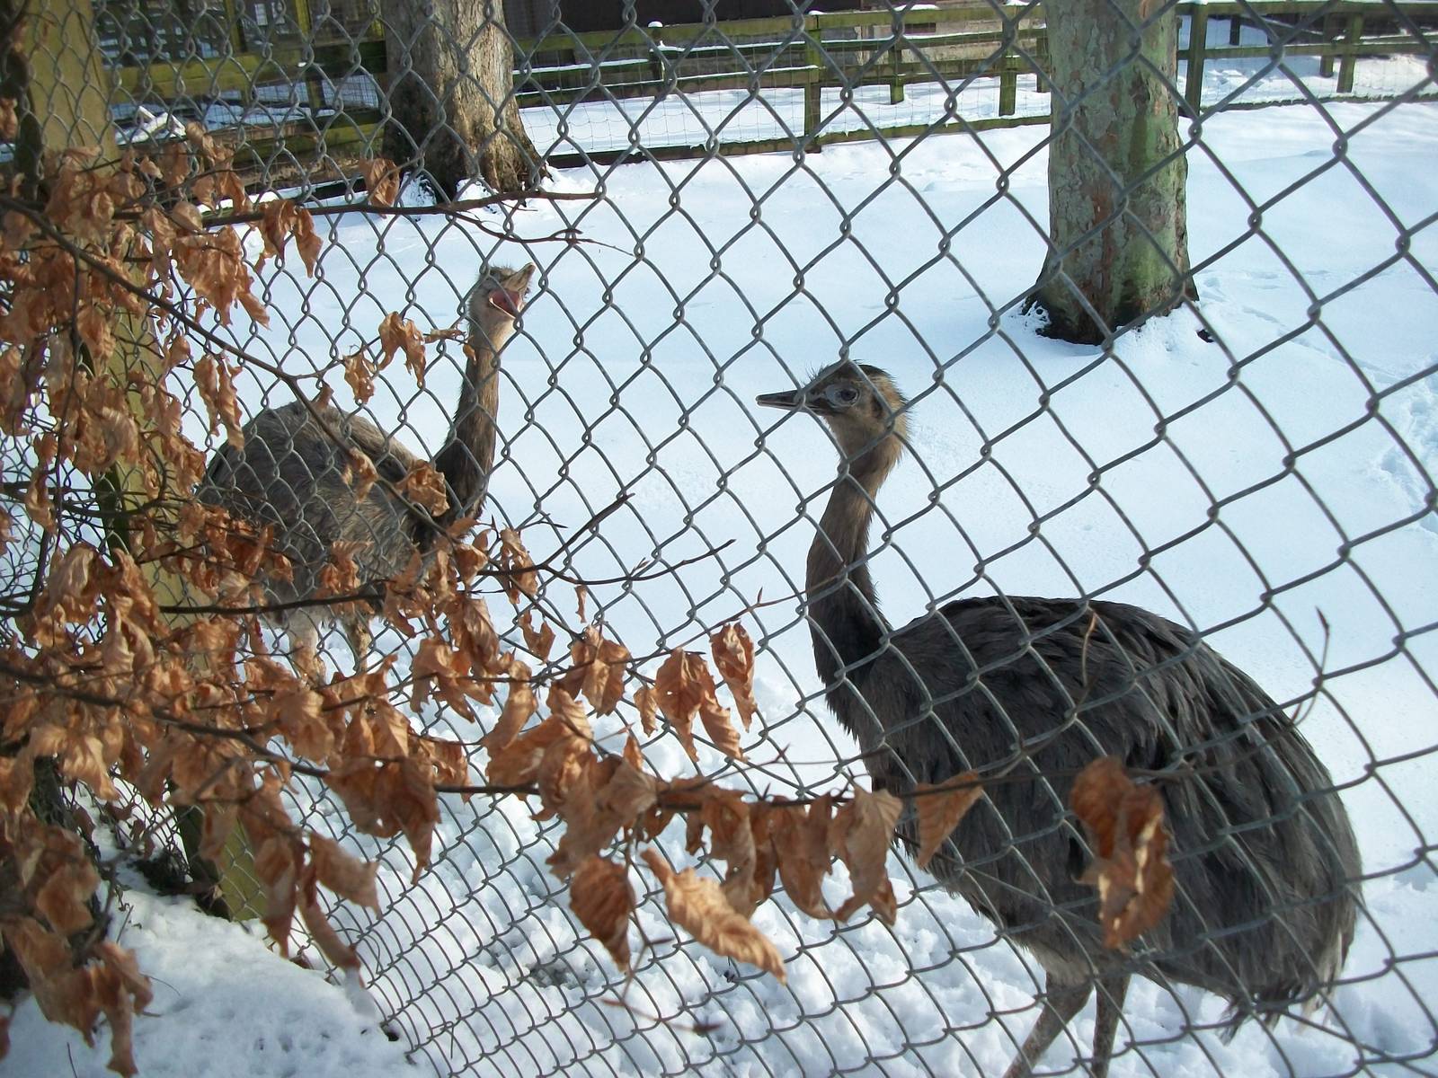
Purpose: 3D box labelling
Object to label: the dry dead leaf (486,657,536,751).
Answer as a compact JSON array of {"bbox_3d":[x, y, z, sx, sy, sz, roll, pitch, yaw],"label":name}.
[{"bbox_3d":[-0.112,0.088,0.714,0.017,0.056,0.018,19,10,-6],"label":"dry dead leaf"}]

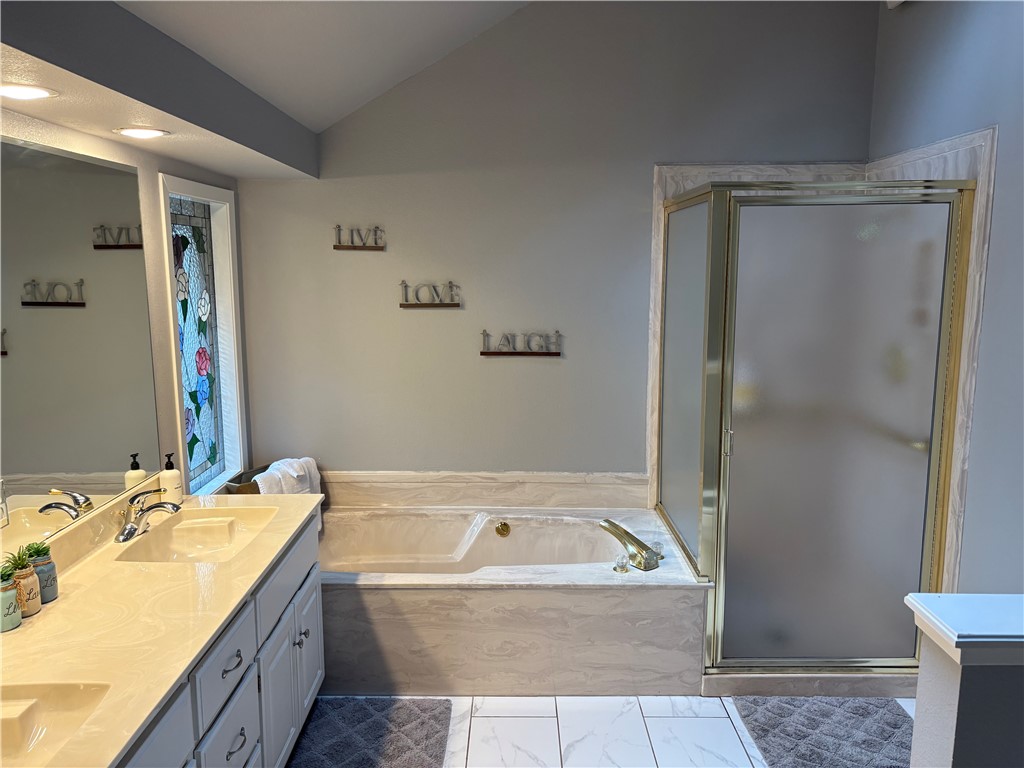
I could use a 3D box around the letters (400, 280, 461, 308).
[{"bbox_3d":[-0.364,-0.400,3.450,0.269,0.124,0.030,0,9,1],"label":"letters"}]

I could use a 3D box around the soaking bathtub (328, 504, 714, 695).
[{"bbox_3d":[-0.205,0.876,3.236,1.844,0.455,0.843,0,9,1],"label":"soaking bathtub"}]

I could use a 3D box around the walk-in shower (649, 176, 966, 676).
[{"bbox_3d":[1.113,0.143,3.116,0.890,1.786,0.833,0,9,1],"label":"walk-in shower"}]

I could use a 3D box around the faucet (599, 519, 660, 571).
[{"bbox_3d":[0.440,0.618,2.982,0.072,0.128,0.273,-8,11,-39],"label":"faucet"}]

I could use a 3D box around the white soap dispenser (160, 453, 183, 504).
[{"bbox_3d":[-1.174,0.326,2.656,0.071,0.173,0.071,0,9,1],"label":"white soap dispenser"}]

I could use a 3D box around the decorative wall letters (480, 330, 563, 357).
[{"bbox_3d":[0.042,-0.182,3.480,0.365,0.118,0.030,0,9,1],"label":"decorative wall letters"}]

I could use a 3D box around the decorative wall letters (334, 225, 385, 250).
[{"bbox_3d":[-0.677,-0.649,3.413,0.227,0.113,0.030,0,9,1],"label":"decorative wall letters"}]

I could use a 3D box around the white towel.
[{"bbox_3d":[-0.914,0.448,3.144,0.250,0.270,0.240,0,9,1],"label":"white towel"}]

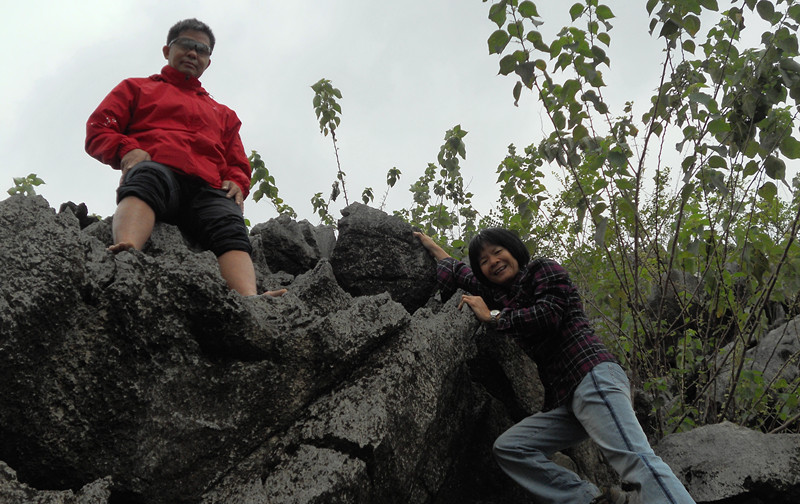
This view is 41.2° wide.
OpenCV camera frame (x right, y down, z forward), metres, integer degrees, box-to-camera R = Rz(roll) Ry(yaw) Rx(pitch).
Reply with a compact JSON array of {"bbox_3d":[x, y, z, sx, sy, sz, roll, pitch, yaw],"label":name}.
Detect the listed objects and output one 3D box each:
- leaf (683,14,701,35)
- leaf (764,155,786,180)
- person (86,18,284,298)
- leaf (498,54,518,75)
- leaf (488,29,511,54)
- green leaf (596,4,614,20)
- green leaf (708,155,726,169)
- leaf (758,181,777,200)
[{"bbox_3d":[1.316,-1.027,4.800,0.084,0.093,0.045,0,-25,0],"label":"leaf"},{"bbox_3d":[1.589,-0.358,4.500,0.096,0.113,0.045,0,-25,0],"label":"leaf"},{"bbox_3d":[-0.787,-0.343,3.900,0.740,1.300,0.620,5,-25,-11],"label":"person"},{"bbox_3d":[0.490,-0.847,4.800,0.093,0.093,0.045,0,-25,0],"label":"leaf"},{"bbox_3d":[0.468,-0.990,5.000,0.094,0.121,0.030,31,17,-4],"label":"leaf"},{"bbox_3d":[0.986,-1.149,5.100,0.099,0.072,0.030,35,21,-2],"label":"green leaf"},{"bbox_3d":[1.553,-0.443,5.200,0.101,0.064,0.030,29,17,10],"label":"green leaf"},{"bbox_3d":[1.590,-0.266,4.600,0.080,0.089,0.045,0,-25,0],"label":"leaf"}]

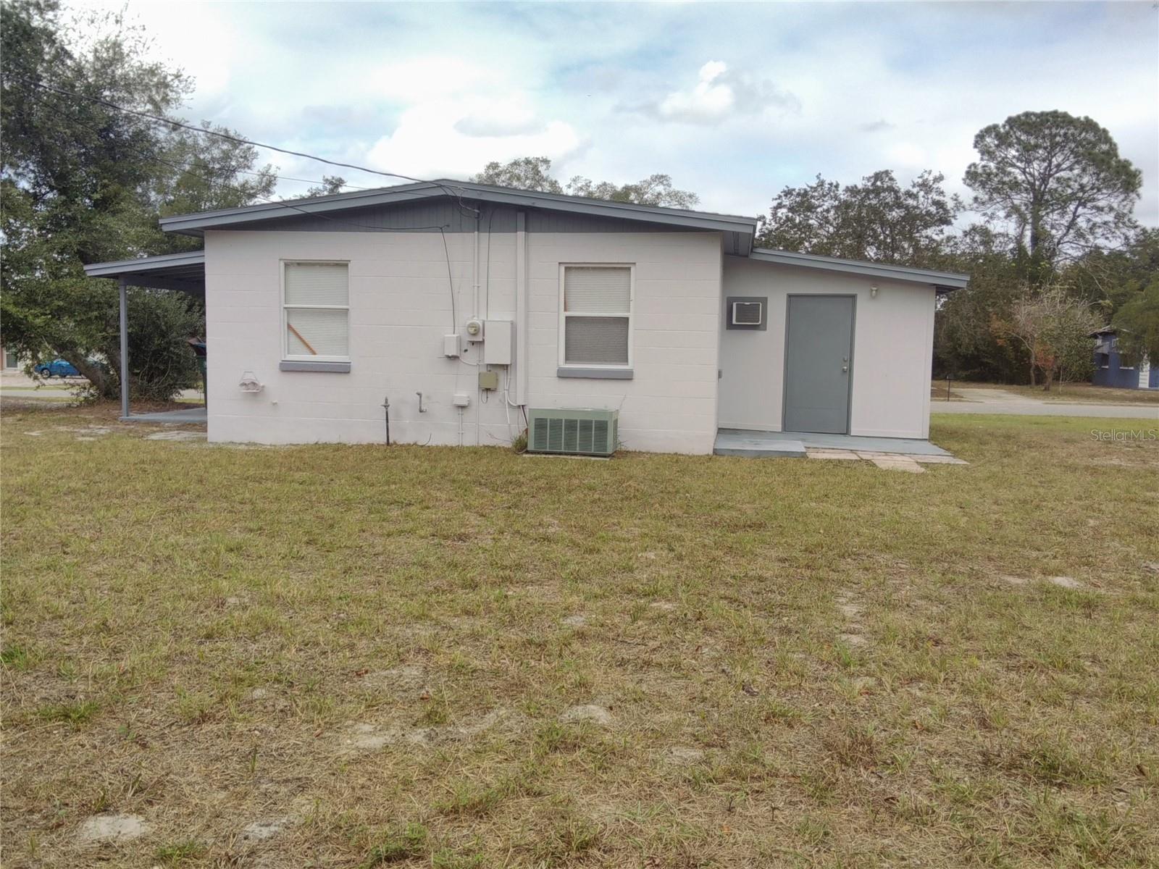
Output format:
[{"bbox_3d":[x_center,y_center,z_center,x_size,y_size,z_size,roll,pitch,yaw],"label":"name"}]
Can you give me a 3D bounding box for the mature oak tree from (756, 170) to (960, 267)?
[{"bbox_3d":[14.689,-8.049,48.627,10.800,11.500,10.500,2,5,9],"label":"mature oak tree"}]

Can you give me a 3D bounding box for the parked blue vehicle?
[{"bbox_3d":[-35.078,-4.481,64.000,4.500,1.450,1.800,0,5,-16],"label":"parked blue vehicle"}]

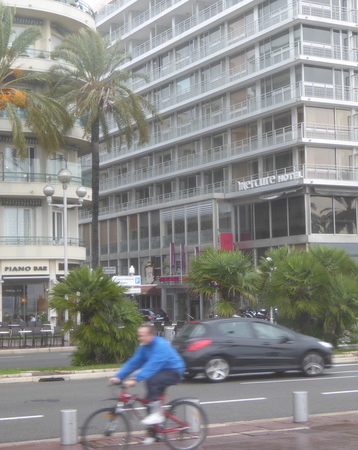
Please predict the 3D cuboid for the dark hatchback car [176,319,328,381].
[{"bbox_3d":[1.942,3.191,23.922,4.280,1.490,1.810,0,-5,-21],"label":"dark hatchback car"}]

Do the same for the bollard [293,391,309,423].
[{"bbox_3d":[1.962,2.923,14.790,0.235,0.480,0.235,-1,-4,0],"label":"bollard"}]

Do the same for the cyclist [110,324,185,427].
[{"bbox_3d":[-0.397,2.054,11.817,0.900,1.500,0.560,1,-5,-24],"label":"cyclist"}]

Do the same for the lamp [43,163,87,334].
[{"bbox_3d":[-4.384,1.243,35.856,1.870,6.950,0.550,1,-5,-26],"label":"lamp"}]

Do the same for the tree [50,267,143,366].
[{"bbox_3d":[-2.350,2.581,26.304,2.650,2.820,2.650,-1,-4,0],"label":"tree"}]

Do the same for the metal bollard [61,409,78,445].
[{"bbox_3d":[-1.507,2.775,12.618,0.215,0.475,0.215,-1,-4,-7],"label":"metal bollard"}]

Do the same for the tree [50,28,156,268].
[{"bbox_3d":[-3.806,-2.153,46.601,5.400,15.628,5.200,-1,-4,-5],"label":"tree"}]

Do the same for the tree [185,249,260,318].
[{"bbox_3d":[1.395,2.563,30.435,2.450,3.507,2.400,-1,-4,3],"label":"tree"}]

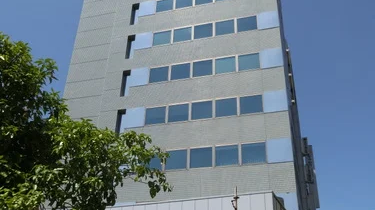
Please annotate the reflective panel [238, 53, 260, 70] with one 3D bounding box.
[{"bbox_3d":[4.141,-2.897,28.250,1.382,1.275,0.150,-7,-32,15],"label":"reflective panel"}]

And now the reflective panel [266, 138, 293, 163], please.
[{"bbox_3d":[5.414,2.679,24.537,1.462,1.528,0.120,-7,-32,15],"label":"reflective panel"}]

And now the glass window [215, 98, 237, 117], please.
[{"bbox_3d":[2.593,0.144,28.108,1.517,1.351,0.100,-7,-32,15],"label":"glass window"}]

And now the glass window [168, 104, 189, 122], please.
[{"bbox_3d":[-0.557,0.548,27.871,1.430,1.291,0.120,-7,-32,15],"label":"glass window"}]

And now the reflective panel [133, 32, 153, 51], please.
[{"bbox_3d":[-3.507,-5.092,33.366,1.505,1.505,0.100,-7,-32,15],"label":"reflective panel"}]

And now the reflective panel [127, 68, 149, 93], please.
[{"bbox_3d":[-3.540,-1.825,30.349,1.567,1.947,0.120,-7,-32,15],"label":"reflective panel"}]

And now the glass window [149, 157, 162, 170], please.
[{"bbox_3d":[-2.341,3.727,27.595,1.517,1.351,0.100,-7,-32,15],"label":"glass window"}]

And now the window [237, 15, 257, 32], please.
[{"bbox_3d":[4.254,-5.785,29.985,1.382,1.275,0.150,-7,-32,15],"label":"window"}]

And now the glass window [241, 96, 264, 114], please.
[{"bbox_3d":[3.946,-0.046,25.935,1.415,1.293,0.100,-7,-32,15],"label":"glass window"}]

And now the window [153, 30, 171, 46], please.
[{"bbox_3d":[-1.995,-5.285,32.972,1.517,1.351,0.100,-7,-32,15],"label":"window"}]

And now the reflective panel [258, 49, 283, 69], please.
[{"bbox_3d":[5.594,-3.064,27.868,1.441,1.406,0.150,-7,-32,15],"label":"reflective panel"}]

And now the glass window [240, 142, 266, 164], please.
[{"bbox_3d":[3.838,2.775,24.227,1.415,1.293,0.100,-7,-32,15],"label":"glass window"}]

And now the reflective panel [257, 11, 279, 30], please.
[{"bbox_3d":[5.553,-5.844,28.975,1.351,1.455,0.100,-7,-32,15],"label":"reflective panel"}]

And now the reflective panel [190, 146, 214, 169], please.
[{"bbox_3d":[0.825,3.143,25.024,1.415,1.293,0.100,-7,-32,15],"label":"reflective panel"}]

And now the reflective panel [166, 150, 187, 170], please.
[{"bbox_3d":[-0.673,3.429,26.121,1.430,1.291,0.120,-7,-32,15],"label":"reflective panel"}]

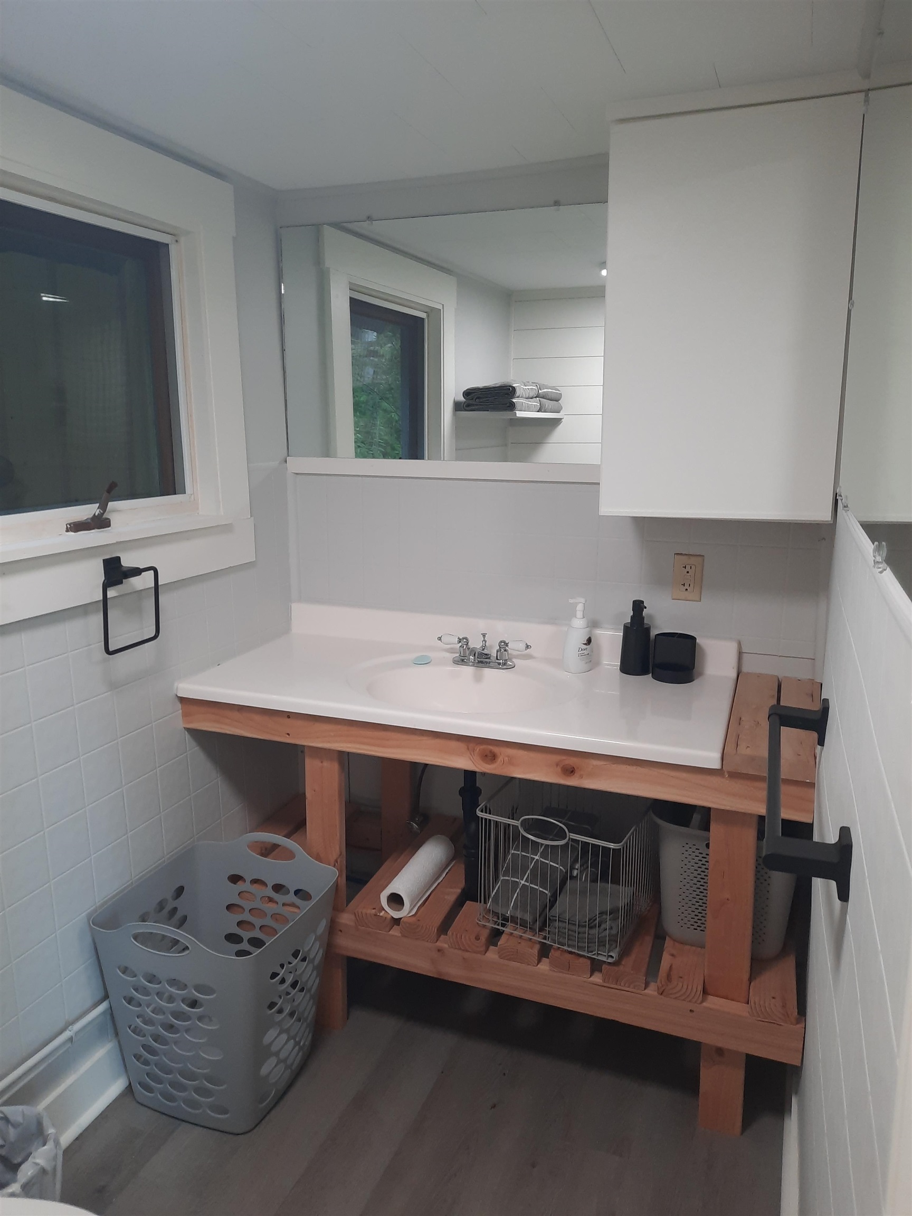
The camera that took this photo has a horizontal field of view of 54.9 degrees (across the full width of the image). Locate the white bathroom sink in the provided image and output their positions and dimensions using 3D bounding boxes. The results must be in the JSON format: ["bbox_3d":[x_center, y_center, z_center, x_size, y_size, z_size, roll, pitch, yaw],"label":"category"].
[{"bbox_3d":[0.013,0.244,2.094,0.537,0.139,0.446,5,13,20],"label":"white bathroom sink"}]

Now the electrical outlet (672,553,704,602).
[{"bbox_3d":[0.570,-0.073,2.157,0.070,0.115,0.009,5,13,20],"label":"electrical outlet"}]

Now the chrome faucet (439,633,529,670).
[{"bbox_3d":[0.057,0.111,2.196,0.247,0.080,0.124,5,13,20],"label":"chrome faucet"}]

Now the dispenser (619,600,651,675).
[{"bbox_3d":[0.446,0.068,2.167,0.075,0.177,0.074,0,12,0],"label":"dispenser"}]

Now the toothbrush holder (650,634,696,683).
[{"bbox_3d":[0.524,0.119,2.119,0.100,0.098,0.090,5,13,20],"label":"toothbrush holder"}]

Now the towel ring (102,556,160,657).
[{"bbox_3d":[-0.691,-0.014,1.837,0.057,0.192,0.167,5,13,20],"label":"towel ring"}]

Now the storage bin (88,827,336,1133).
[{"bbox_3d":[-0.532,0.821,1.969,0.383,0.494,0.365,5,13,20],"label":"storage bin"}]

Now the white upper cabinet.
[{"bbox_3d":[0.578,-0.589,1.867,0.460,0.770,0.329,5,13,20],"label":"white upper cabinet"}]

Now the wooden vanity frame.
[{"bbox_3d":[0.107,0.586,2.163,1.399,0.841,0.567,5,13,20],"label":"wooden vanity frame"}]

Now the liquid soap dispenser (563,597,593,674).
[{"bbox_3d":[0.306,0.062,2.193,0.075,0.177,0.062,-2,12,-8],"label":"liquid soap dispenser"}]

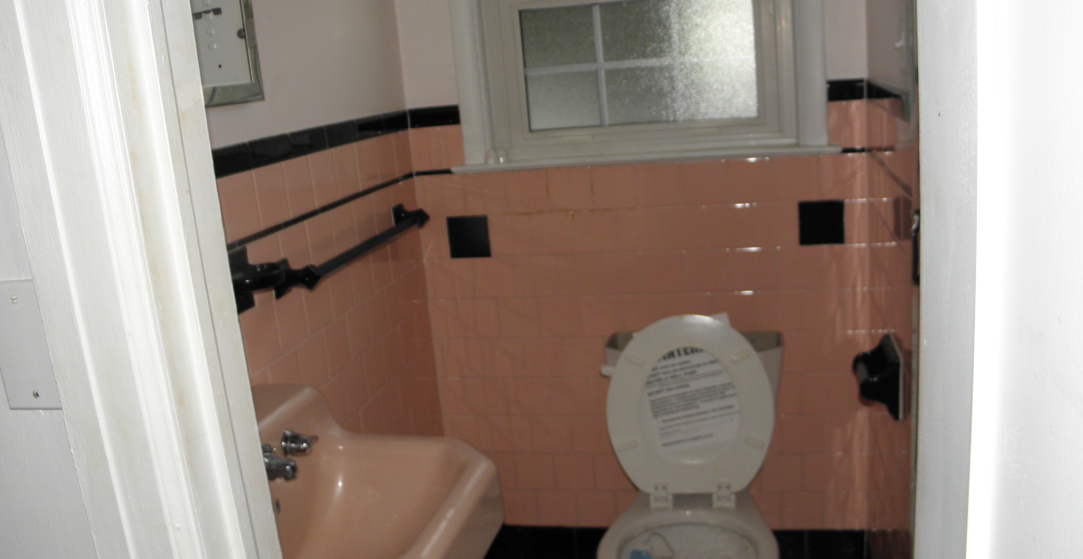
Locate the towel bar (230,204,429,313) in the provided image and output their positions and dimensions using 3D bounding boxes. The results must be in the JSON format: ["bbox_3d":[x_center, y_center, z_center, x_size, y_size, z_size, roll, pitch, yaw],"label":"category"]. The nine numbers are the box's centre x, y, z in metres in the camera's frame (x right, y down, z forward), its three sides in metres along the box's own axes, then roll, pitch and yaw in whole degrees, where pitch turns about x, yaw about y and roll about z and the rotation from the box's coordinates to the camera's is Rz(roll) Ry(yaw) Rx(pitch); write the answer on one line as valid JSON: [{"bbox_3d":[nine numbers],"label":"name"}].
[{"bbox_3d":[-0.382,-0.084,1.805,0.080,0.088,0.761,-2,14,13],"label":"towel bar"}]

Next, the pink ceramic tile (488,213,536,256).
[{"bbox_3d":[-0.076,-0.116,2.246,0.108,0.108,0.010,-2,14,11],"label":"pink ceramic tile"}]

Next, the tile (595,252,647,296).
[{"bbox_3d":[0.200,-0.017,2.220,0.108,0.108,0.012,-2,14,13],"label":"tile"}]

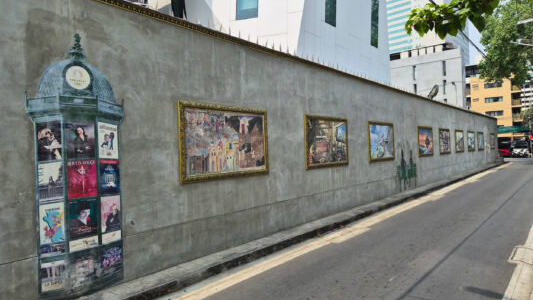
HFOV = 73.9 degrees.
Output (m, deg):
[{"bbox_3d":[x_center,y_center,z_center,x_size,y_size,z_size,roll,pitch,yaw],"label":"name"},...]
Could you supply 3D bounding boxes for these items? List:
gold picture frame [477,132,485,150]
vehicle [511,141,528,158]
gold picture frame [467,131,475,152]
[{"bbox_3d":[14.044,-0.542,23.180,0.070,1.178,1.969,-2,0,41],"label":"gold picture frame"},{"bbox_3d":[29.959,-0.084,41.754,1.820,1.870,4.600,-2,0,41],"label":"vehicle"},{"bbox_3d":[12.144,-0.486,20.970,0.070,1.178,1.969,-2,0,41],"label":"gold picture frame"}]

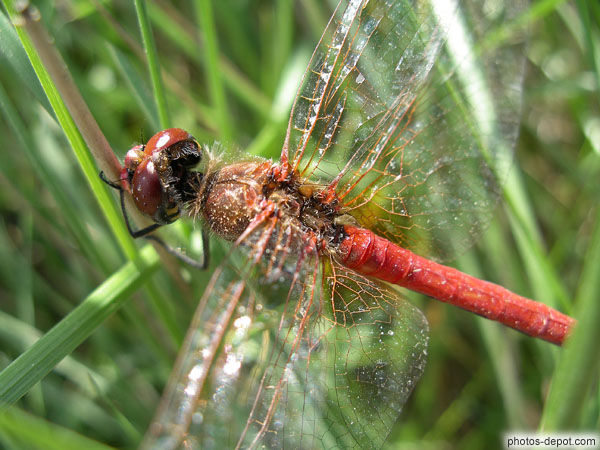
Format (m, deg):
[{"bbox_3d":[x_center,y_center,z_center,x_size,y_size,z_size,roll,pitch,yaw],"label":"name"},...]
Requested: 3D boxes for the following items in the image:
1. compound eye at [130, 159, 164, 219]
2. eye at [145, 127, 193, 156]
[{"bbox_3d":[-0.010,-0.002,0.042,0.002,0.003,0.003,11,71,27],"label":"compound eye"},{"bbox_3d":[-0.009,-0.005,0.043,0.002,0.003,0.003,11,71,27],"label":"eye"}]

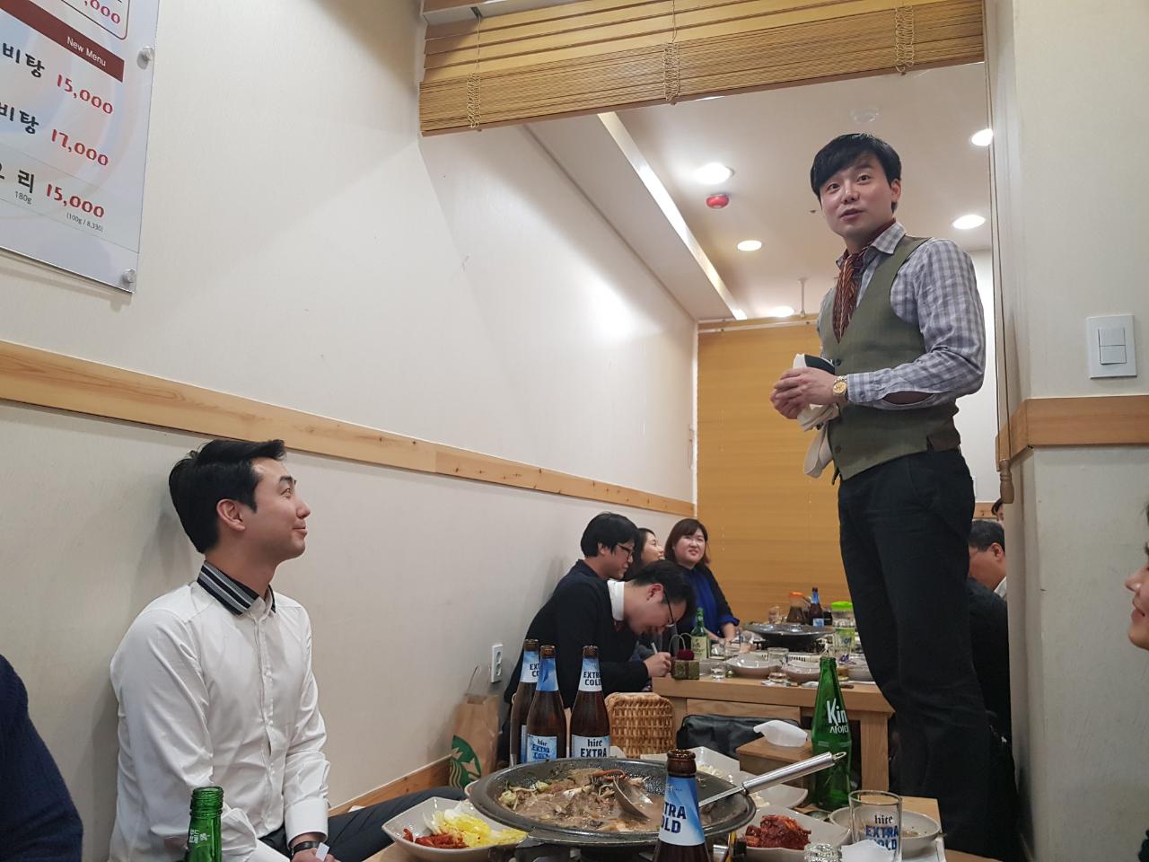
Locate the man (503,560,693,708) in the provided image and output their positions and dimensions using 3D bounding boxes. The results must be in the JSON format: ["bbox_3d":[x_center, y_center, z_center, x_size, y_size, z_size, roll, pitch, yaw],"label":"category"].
[{"bbox_3d":[0.100,0.802,3.033,0.640,0.710,0.560,-1,-8,17],"label":"man"}]

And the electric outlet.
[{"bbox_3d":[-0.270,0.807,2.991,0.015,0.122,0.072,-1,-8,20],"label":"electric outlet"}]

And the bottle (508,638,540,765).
[{"bbox_3d":[-0.081,0.513,1.559,0.071,0.262,0.071,2,-7,0],"label":"bottle"}]

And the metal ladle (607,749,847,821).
[{"bbox_3d":[0.206,0.469,1.163,0.320,0.078,0.085,-9,-4,-19],"label":"metal ladle"}]

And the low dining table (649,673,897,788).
[{"bbox_3d":[0.764,1.053,3.305,0.760,0.320,1.200,0,-7,14],"label":"low dining table"}]

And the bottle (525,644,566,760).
[{"bbox_3d":[-0.049,0.505,1.479,0.071,0.262,0.071,2,-7,0],"label":"bottle"}]

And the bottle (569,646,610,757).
[{"bbox_3d":[0.025,0.507,1.491,0.071,0.262,0.071,2,-7,0],"label":"bottle"}]

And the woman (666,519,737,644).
[{"bbox_3d":[0.585,0.859,4.093,0.480,0.890,0.540,7,-9,-35],"label":"woman"}]

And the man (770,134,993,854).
[{"bbox_3d":[0.679,0.155,1.953,0.430,1.755,0.490,4,-7,-15],"label":"man"}]

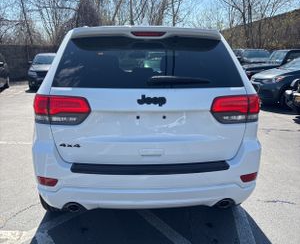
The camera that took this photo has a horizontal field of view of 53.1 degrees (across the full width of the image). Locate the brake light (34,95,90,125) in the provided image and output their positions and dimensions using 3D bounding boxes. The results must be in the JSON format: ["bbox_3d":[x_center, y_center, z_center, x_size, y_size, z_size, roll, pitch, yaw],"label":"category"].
[{"bbox_3d":[-0.627,-0.101,2.084,0.460,0.210,0.250,-1,12,-3],"label":"brake light"}]

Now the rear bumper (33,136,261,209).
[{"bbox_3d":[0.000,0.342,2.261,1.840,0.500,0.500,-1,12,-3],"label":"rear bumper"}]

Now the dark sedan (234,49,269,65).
[{"bbox_3d":[5.832,-3.116,16.000,1.850,1.520,4.600,7,13,29],"label":"dark sedan"}]

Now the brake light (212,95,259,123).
[{"bbox_3d":[0.632,-0.110,2.150,0.460,0.210,0.250,-1,12,-3],"label":"brake light"}]

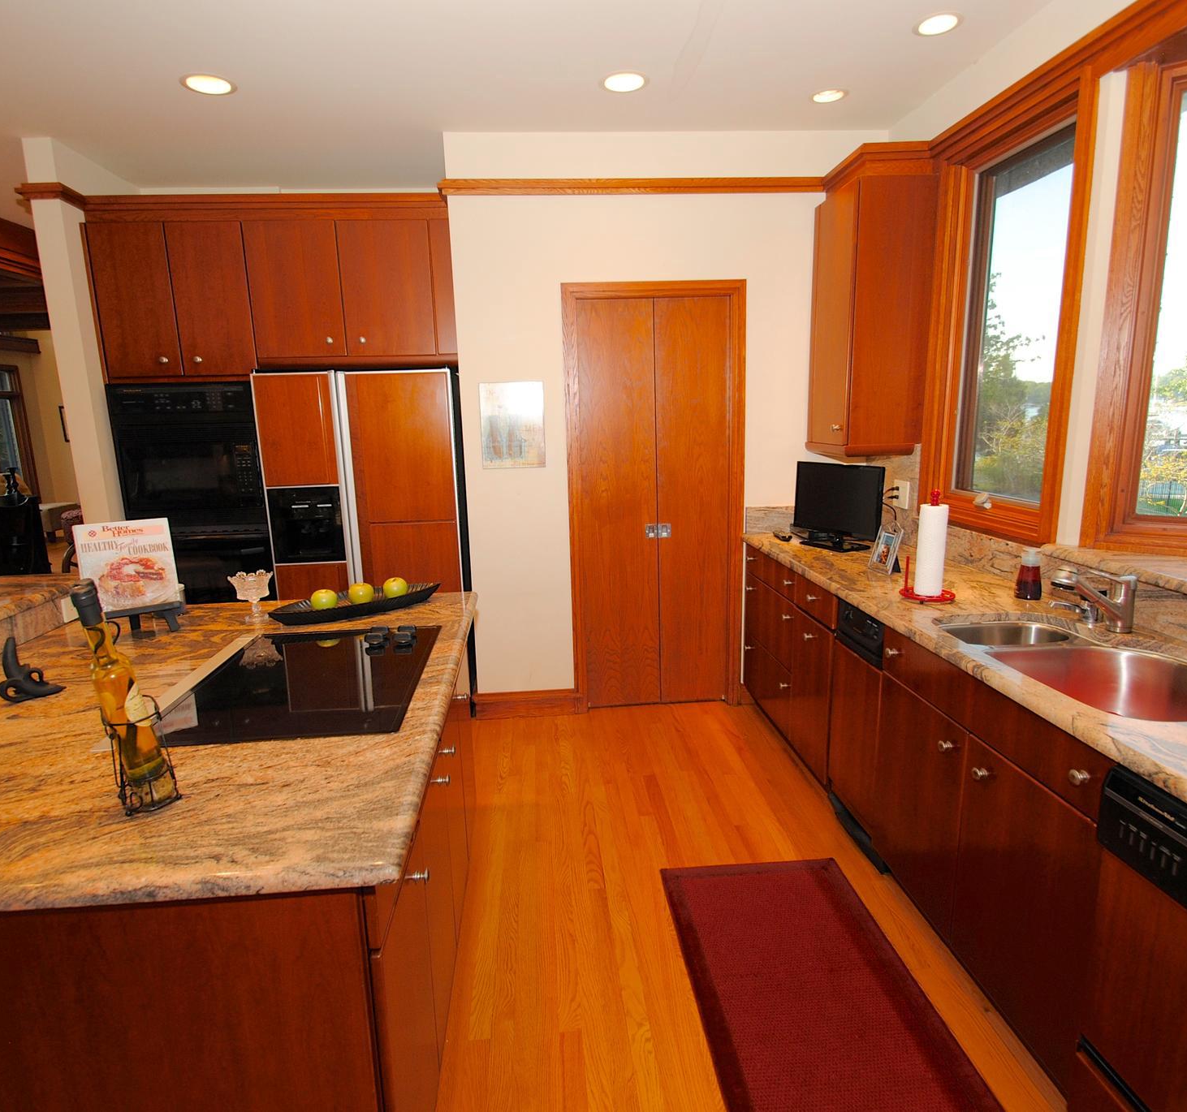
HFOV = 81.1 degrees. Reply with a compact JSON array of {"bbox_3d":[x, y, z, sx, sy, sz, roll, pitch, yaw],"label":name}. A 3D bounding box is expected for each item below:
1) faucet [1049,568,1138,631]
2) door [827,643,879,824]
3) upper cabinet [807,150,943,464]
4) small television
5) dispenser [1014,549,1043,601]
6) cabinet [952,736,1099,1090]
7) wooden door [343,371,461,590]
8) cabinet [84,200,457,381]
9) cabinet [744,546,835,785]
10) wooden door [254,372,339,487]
[{"bbox_3d":[1.294,0.115,1.794,0.250,0.175,0.065,-3,11,-9],"label":"faucet"},{"bbox_3d":[0.895,0.596,2.348,0.040,0.555,0.363,-2,11,-4],"label":"door"},{"bbox_3d":[1.243,-1.100,3.168,0.325,1.243,0.454,-2,10,-4],"label":"upper cabinet"},{"bbox_3d":[1.084,-0.228,3.094,0.180,0.370,0.480,-7,12,-26],"label":"small television"},{"bbox_3d":[1.337,0.054,2.124,0.058,0.154,0.075,-1,10,2],"label":"dispenser"},{"bbox_3d":[0.930,0.752,1.534,0.025,0.590,0.400,-2,11,-4],"label":"cabinet"},{"bbox_3d":[-0.888,-0.057,3.415,0.490,1.640,0.070,-2,11,-4],"label":"wooden door"},{"bbox_3d":[-1.537,-1.320,3.582,1.680,0.820,0.560,-2,11,-4],"label":"cabinet"},{"bbox_3d":[1.147,0.391,3.107,0.627,0.783,1.095,-2,10,-4],"label":"cabinet"},{"bbox_3d":[-1.343,-0.602,3.192,0.365,0.463,0.050,-2,11,-4],"label":"wooden door"}]

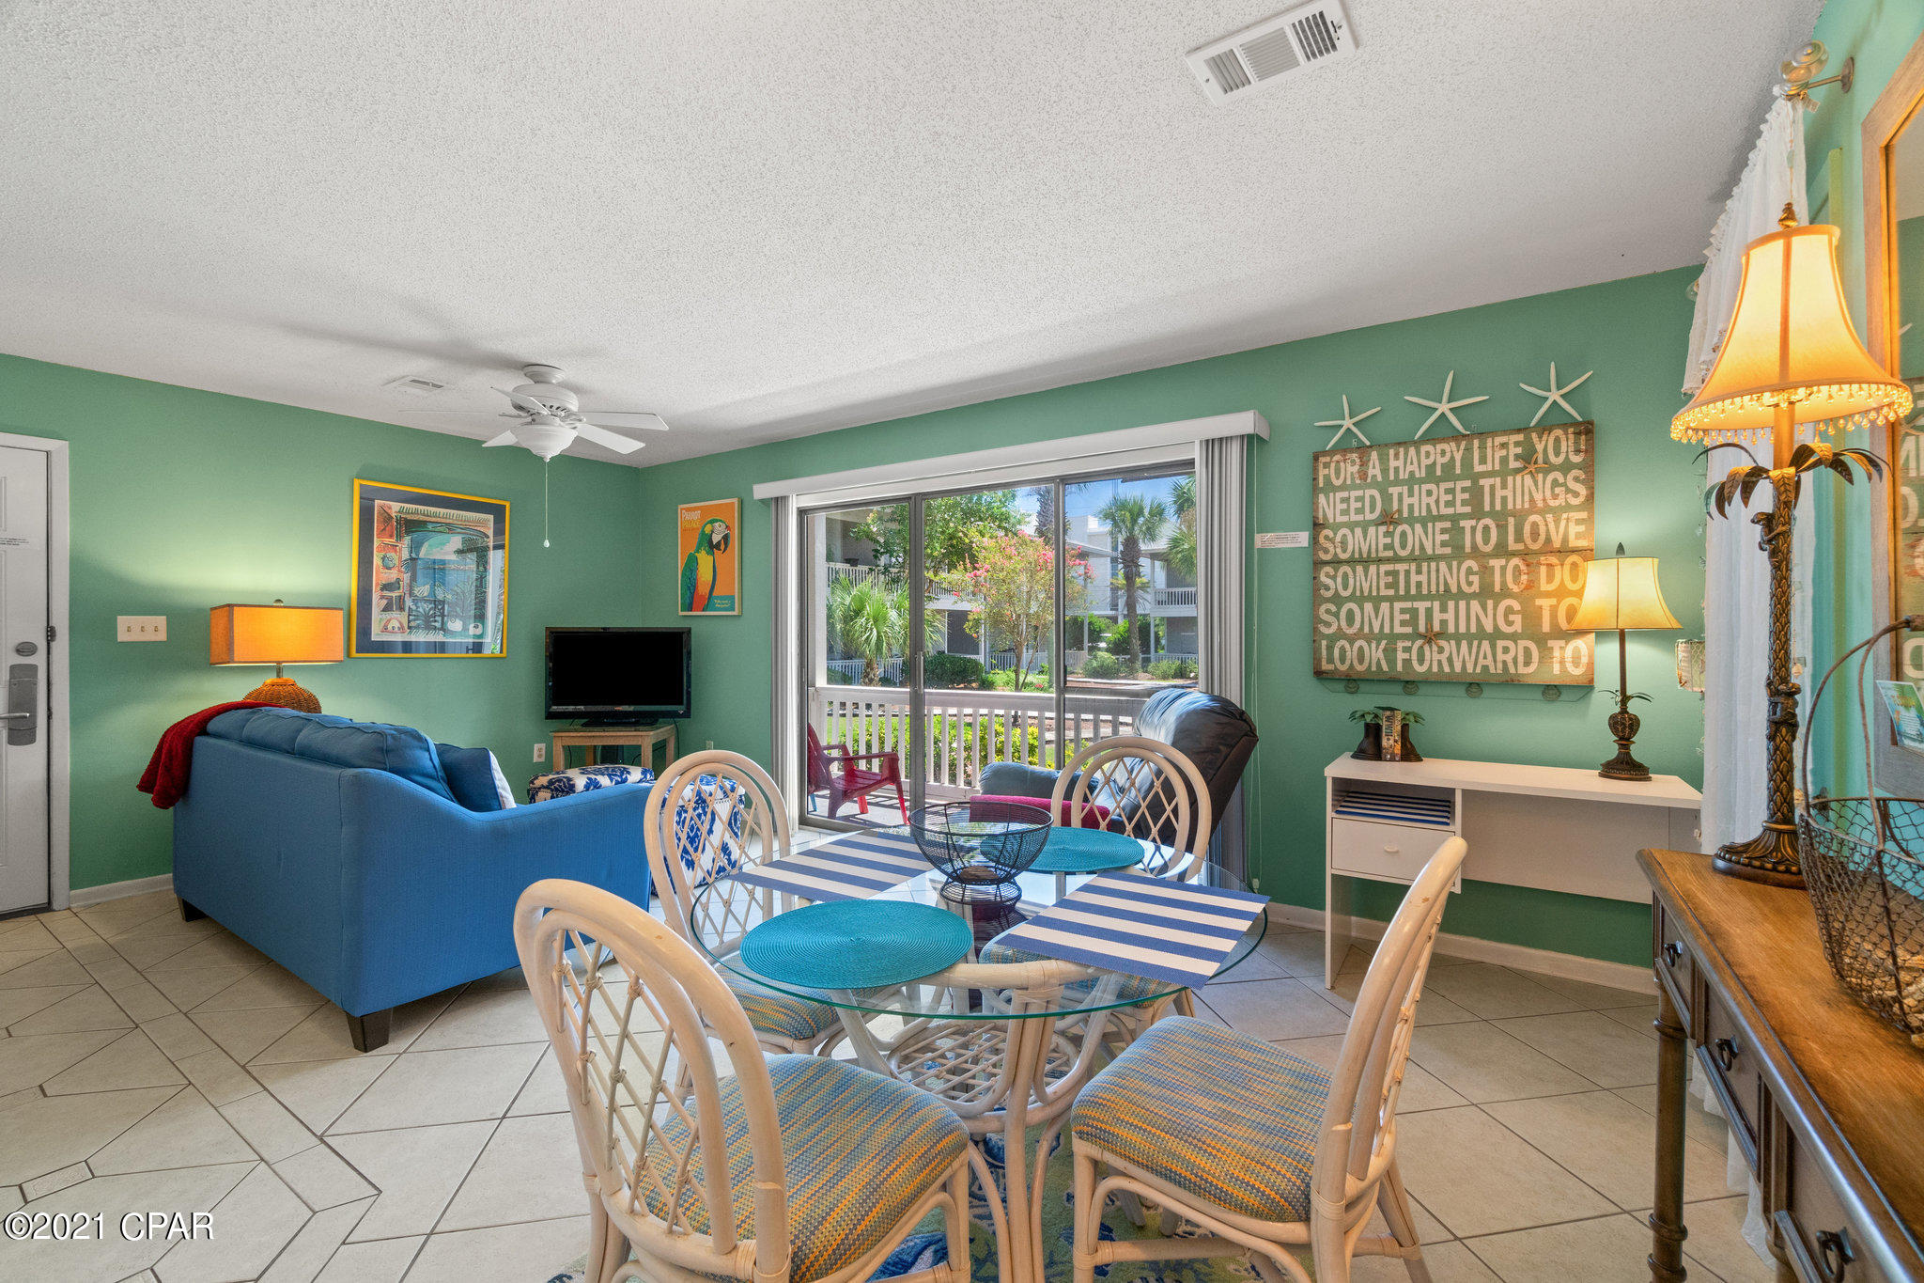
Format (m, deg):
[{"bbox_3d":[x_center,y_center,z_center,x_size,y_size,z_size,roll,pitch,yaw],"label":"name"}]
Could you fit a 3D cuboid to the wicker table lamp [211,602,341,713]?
[{"bbox_3d":[-3.368,0.171,3.951,0.350,0.757,0.430,0,0,36],"label":"wicker table lamp"}]

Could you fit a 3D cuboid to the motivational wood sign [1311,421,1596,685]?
[{"bbox_3d":[1.825,-0.308,3.039,0.902,0.917,0.035,0,0,34],"label":"motivational wood sign"}]

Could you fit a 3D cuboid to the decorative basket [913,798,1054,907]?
[{"bbox_3d":[0.038,0.405,1.525,0.275,0.147,0.275,0,0,0],"label":"decorative basket"}]

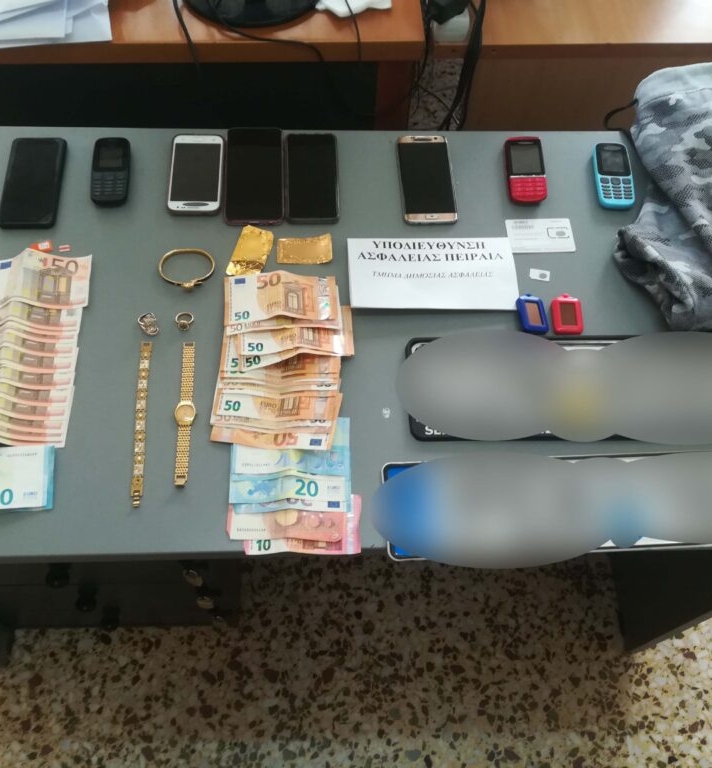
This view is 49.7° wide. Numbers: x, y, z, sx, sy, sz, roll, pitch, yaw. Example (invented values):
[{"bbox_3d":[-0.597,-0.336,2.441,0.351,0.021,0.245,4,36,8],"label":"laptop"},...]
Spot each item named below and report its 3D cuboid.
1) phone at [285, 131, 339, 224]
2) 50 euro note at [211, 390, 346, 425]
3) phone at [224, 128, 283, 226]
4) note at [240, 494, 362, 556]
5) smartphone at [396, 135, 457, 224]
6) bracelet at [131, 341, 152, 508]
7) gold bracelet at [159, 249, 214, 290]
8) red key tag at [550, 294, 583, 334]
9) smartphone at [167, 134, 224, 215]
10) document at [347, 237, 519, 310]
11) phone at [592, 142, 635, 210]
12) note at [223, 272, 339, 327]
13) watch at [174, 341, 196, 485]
[{"bbox_3d":[-0.059,-0.283,1.054,0.070,0.009,0.150,-1,64,-2],"label":"phone"},{"bbox_3d":[-0.093,0.006,0.905,0.140,0.011,0.077,3,64,0],"label":"50 euro note"},{"bbox_3d":[-0.137,-0.283,1.041,0.078,0.010,0.166,-2,63,-3],"label":"phone"},{"bbox_3d":[-0.056,0.149,0.828,0.123,0.008,0.066,-1,63,-2],"label":"note"},{"bbox_3d":[0.096,-0.279,1.046,0.073,0.008,0.151,-2,63,-2],"label":"smartphone"},{"bbox_3d":[-0.248,0.043,0.891,0.013,0.004,0.210,-3,64,-3],"label":"bracelet"},{"bbox_3d":[-0.213,-0.146,0.974,0.072,0.007,0.061,0,63,-1],"label":"gold bracelet"},{"bbox_3d":[0.261,-0.086,0.951,0.037,0.010,0.056,5,63,1],"label":"red key tag"},{"bbox_3d":[-0.217,-0.287,1.053,0.069,0.009,0.134,-1,64,-2],"label":"smartphone"},{"bbox_3d":[0.097,-0.142,0.977,0.210,0.004,0.109,-1,63,-2],"label":"document"},{"bbox_3d":[0.353,-0.284,1.052,0.048,0.014,0.111,2,63,0],"label":"phone"},{"bbox_3d":[-0.091,-0.105,0.943,0.138,0.014,0.076,-1,59,-2],"label":"note"},{"bbox_3d":[-0.196,0.032,0.884,0.024,0.008,0.182,-2,63,-2],"label":"watch"}]

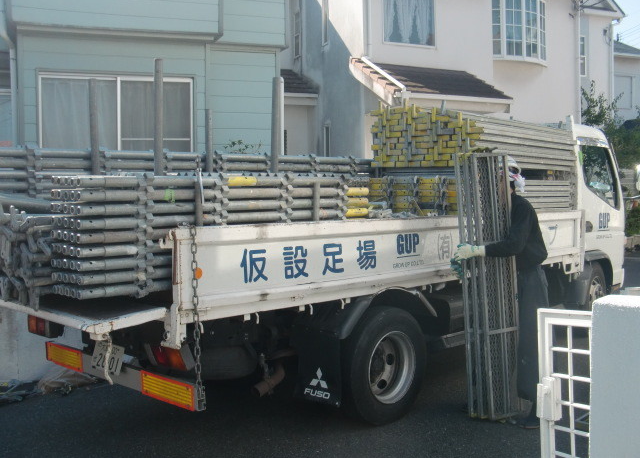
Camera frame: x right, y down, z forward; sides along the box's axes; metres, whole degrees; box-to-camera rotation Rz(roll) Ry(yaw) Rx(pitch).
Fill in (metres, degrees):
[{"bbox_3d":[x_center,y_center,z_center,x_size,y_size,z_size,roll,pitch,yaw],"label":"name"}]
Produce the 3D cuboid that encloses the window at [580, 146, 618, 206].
[{"bbox_3d":[2.890,-0.520,7.250,0.060,0.640,0.970,3,4,42],"label":"window"}]

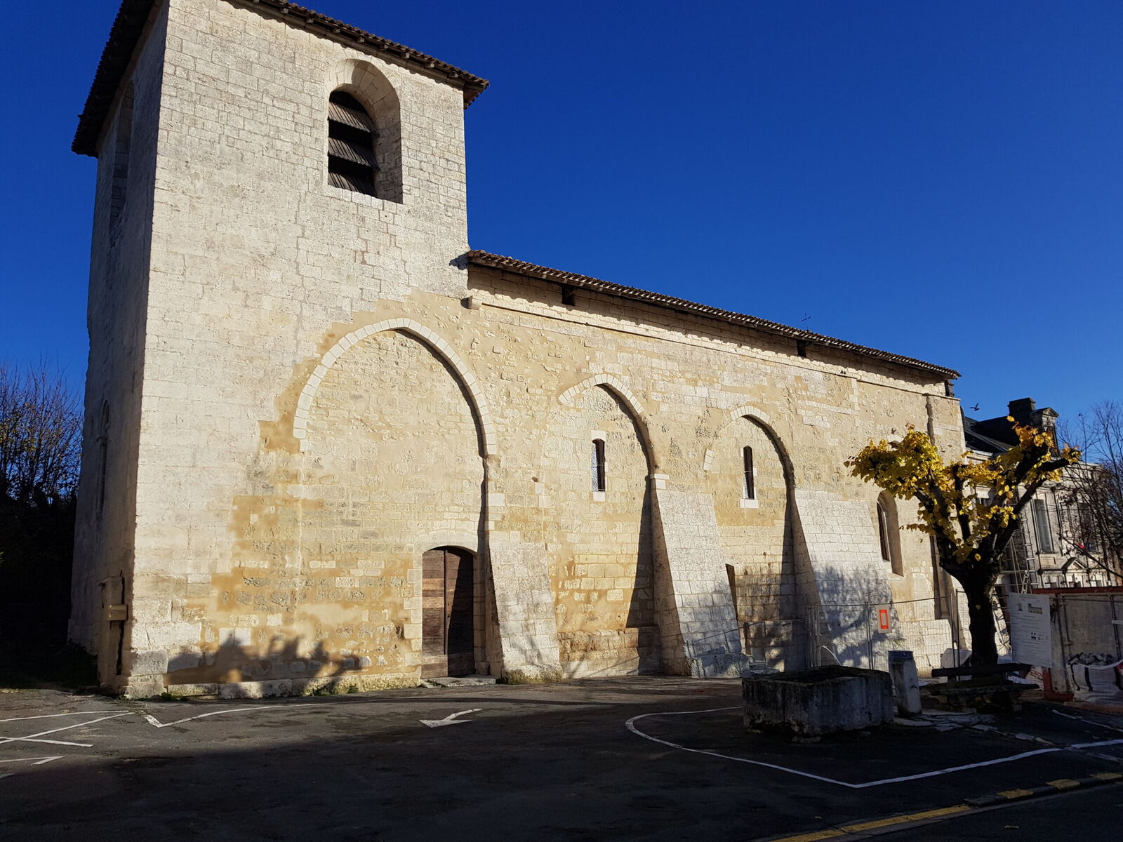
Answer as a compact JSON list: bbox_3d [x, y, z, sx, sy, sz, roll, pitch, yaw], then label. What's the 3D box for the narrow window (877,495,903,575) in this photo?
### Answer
[{"bbox_3d":[9.339,3.243,24.204,1.048,2.282,0.400,6,-13,-34],"label":"narrow window"}]

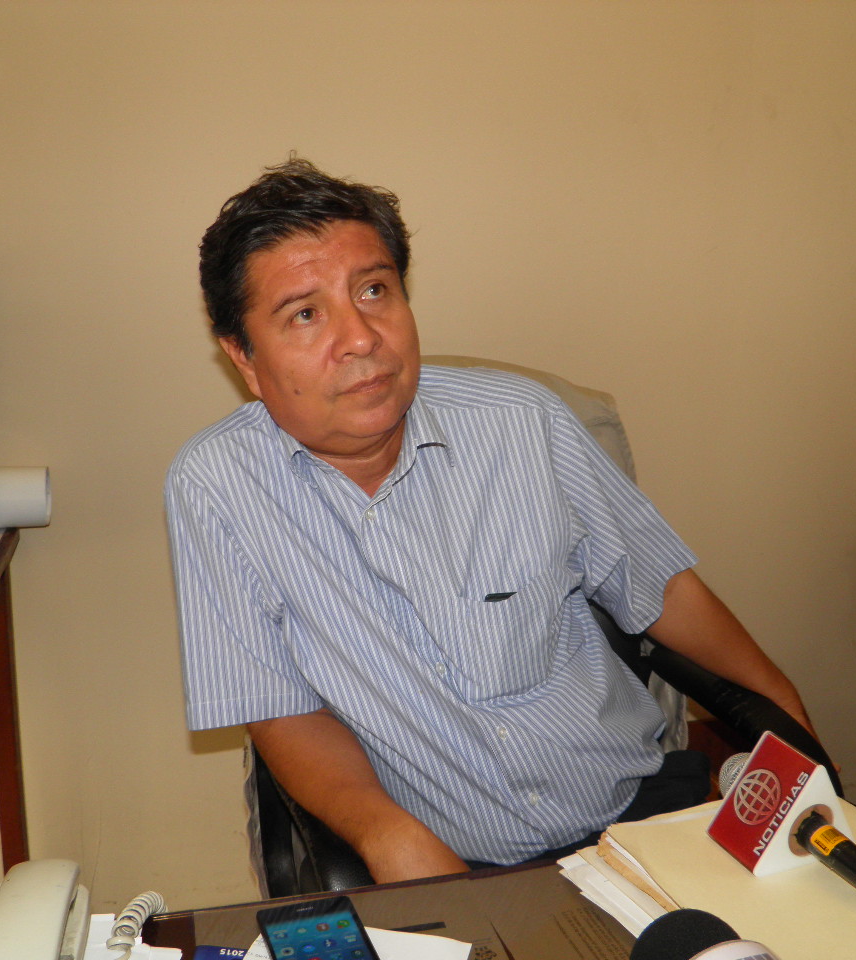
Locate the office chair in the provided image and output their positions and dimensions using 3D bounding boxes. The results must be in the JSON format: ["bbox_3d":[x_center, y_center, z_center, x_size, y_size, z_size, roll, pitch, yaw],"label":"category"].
[{"bbox_3d":[0.163,0.461,1.075,0.630,1.120,0.690,-5,14,-23],"label":"office chair"}]

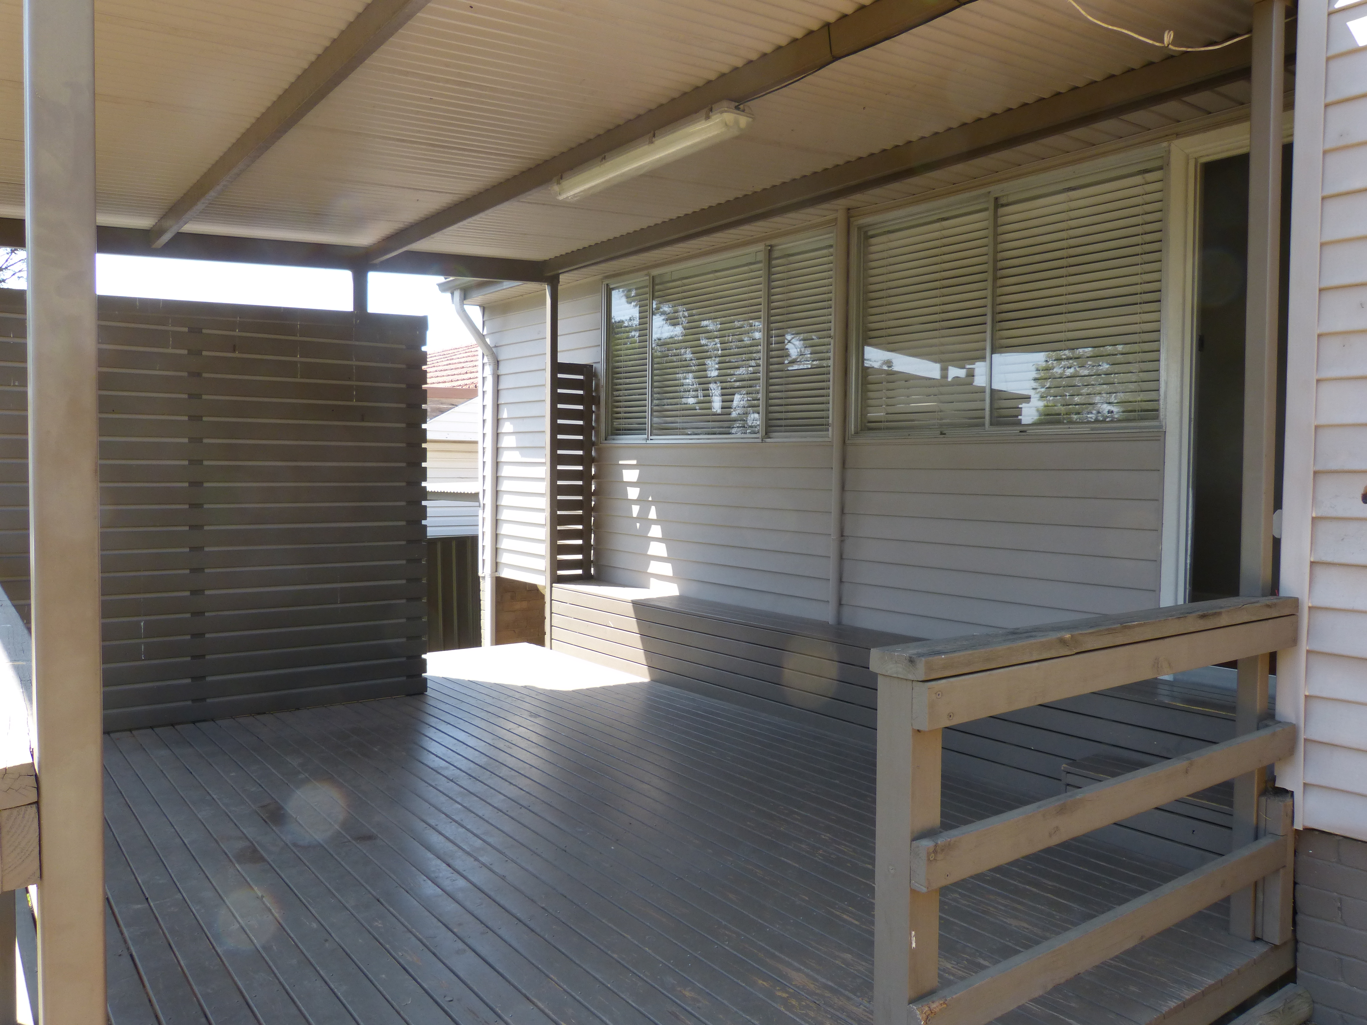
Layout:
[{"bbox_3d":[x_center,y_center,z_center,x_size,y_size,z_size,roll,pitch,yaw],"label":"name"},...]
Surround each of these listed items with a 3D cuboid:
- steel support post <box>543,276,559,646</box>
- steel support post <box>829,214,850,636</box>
[{"bbox_3d":[-0.968,-0.334,7.299,0.066,2.716,0.066,-1,3,-38],"label":"steel support post"},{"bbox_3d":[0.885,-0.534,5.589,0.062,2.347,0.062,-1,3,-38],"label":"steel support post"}]

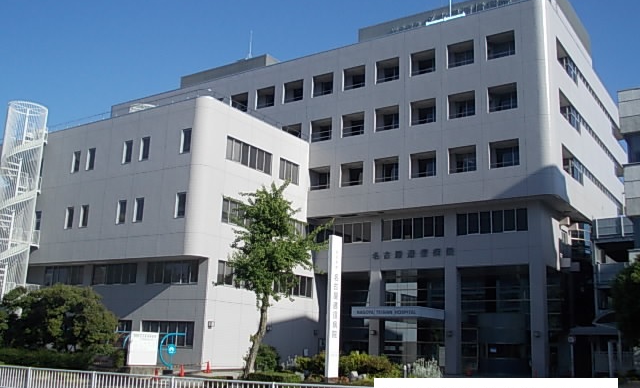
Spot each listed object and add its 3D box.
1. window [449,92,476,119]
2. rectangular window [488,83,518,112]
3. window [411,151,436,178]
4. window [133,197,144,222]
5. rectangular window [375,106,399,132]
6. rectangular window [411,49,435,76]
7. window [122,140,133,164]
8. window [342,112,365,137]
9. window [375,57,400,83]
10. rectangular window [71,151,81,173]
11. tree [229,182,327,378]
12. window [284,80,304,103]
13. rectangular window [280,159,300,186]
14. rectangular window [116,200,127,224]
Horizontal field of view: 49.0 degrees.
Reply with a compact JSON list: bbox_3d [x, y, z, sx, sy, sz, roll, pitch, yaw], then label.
[{"bbox_3d":[9.947,-6.132,49.211,1.992,1.764,0.250,-7,-16,33],"label":"window"},{"bbox_3d":[12.400,-6.427,47.599,1.992,1.764,0.250,-7,-16,33],"label":"rectangular window"},{"bbox_3d":[7.273,-1.978,49.173,2.015,1.812,0.300,-7,-16,33],"label":"window"},{"bbox_3d":[-12.026,1.112,47.027,0.857,1.637,0.200,-7,-16,33],"label":"window"},{"bbox_3d":[5.007,-5.532,51.901,1.966,1.778,0.300,-7,-16,34],"label":"rectangular window"},{"bbox_3d":[7.504,-9.434,50.926,2.028,1.737,0.300,-7,-16,33],"label":"rectangular window"},{"bbox_3d":[-13.669,-2.948,50.306,0.879,1.666,0.200,-7,-16,34],"label":"window"},{"bbox_3d":[2.639,-5.258,53.883,1.918,1.758,0.300,-7,-16,34],"label":"window"},{"bbox_3d":[5.211,-9.259,53.109,1.950,1.734,0.300,-7,-16,34],"label":"window"},{"bbox_3d":[-18.106,-2.357,52.449,0.863,1.600,0.250,-7,-16,34],"label":"rectangular window"},{"bbox_3d":[-1.765,3.487,28.104,3.838,8.080,3.646,2,-13,0],"label":"tree"},{"bbox_3d":[-2.108,-8.382,57.994,1.934,1.734,0.300,-7,-16,34],"label":"window"},{"bbox_3d":[-2.303,-1.601,52.572,0.150,1.627,2.432,-7,-16,33],"label":"rectangular window"},{"bbox_3d":[-13.815,1.299,49.324,0.879,1.659,0.200,-7,-16,34],"label":"rectangular window"}]

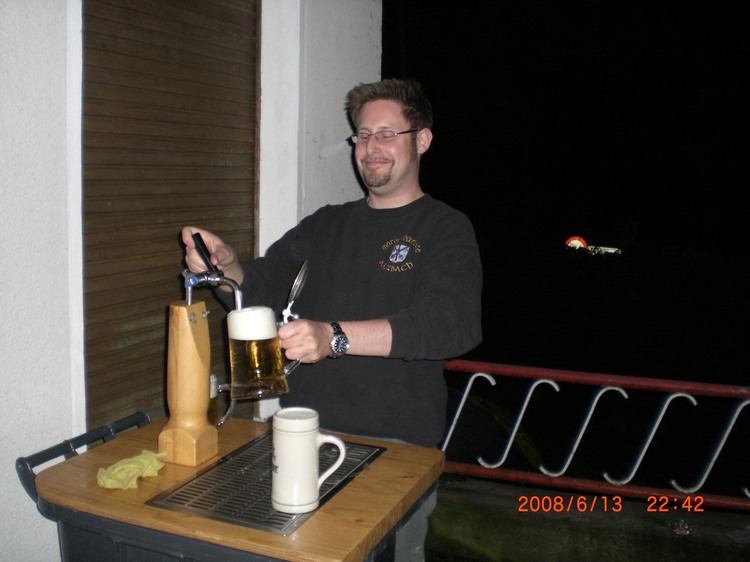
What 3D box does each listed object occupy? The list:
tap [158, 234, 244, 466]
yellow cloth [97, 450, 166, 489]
[{"bbox_3d":[-0.332,0.137,1.630,0.162,0.450,0.088,4,8,15],"label":"tap"},{"bbox_3d":[-0.452,0.352,1.561,0.075,0.035,0.149,5,9,22],"label":"yellow cloth"}]

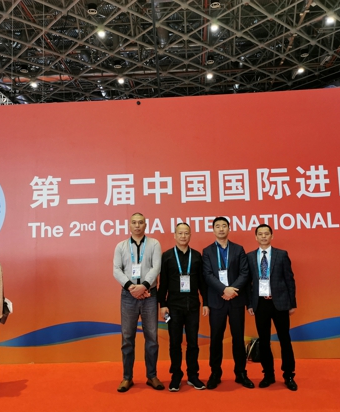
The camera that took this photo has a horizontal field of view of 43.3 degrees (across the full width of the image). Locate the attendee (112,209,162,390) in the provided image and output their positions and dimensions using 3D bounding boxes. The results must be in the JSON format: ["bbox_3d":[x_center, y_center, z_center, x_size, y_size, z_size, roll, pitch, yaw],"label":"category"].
[{"bbox_3d":[-0.335,0.983,4.564,0.510,1.817,0.360,-2,-7,-1],"label":"attendee"}]

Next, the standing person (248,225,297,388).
[{"bbox_3d":[1.087,1.011,4.460,0.500,1.645,0.330,-3,-7,8],"label":"standing person"}]

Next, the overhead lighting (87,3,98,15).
[{"bbox_3d":[-5.137,-13.134,28.485,0.680,0.500,0.680,-2,-7,3],"label":"overhead lighting"}]

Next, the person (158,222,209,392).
[{"bbox_3d":[0.142,1.025,4.505,0.520,1.688,0.330,-2,-7,2],"label":"person"}]

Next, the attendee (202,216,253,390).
[{"bbox_3d":[0.607,0.987,4.528,0.530,1.740,0.360,-2,-7,5],"label":"attendee"}]

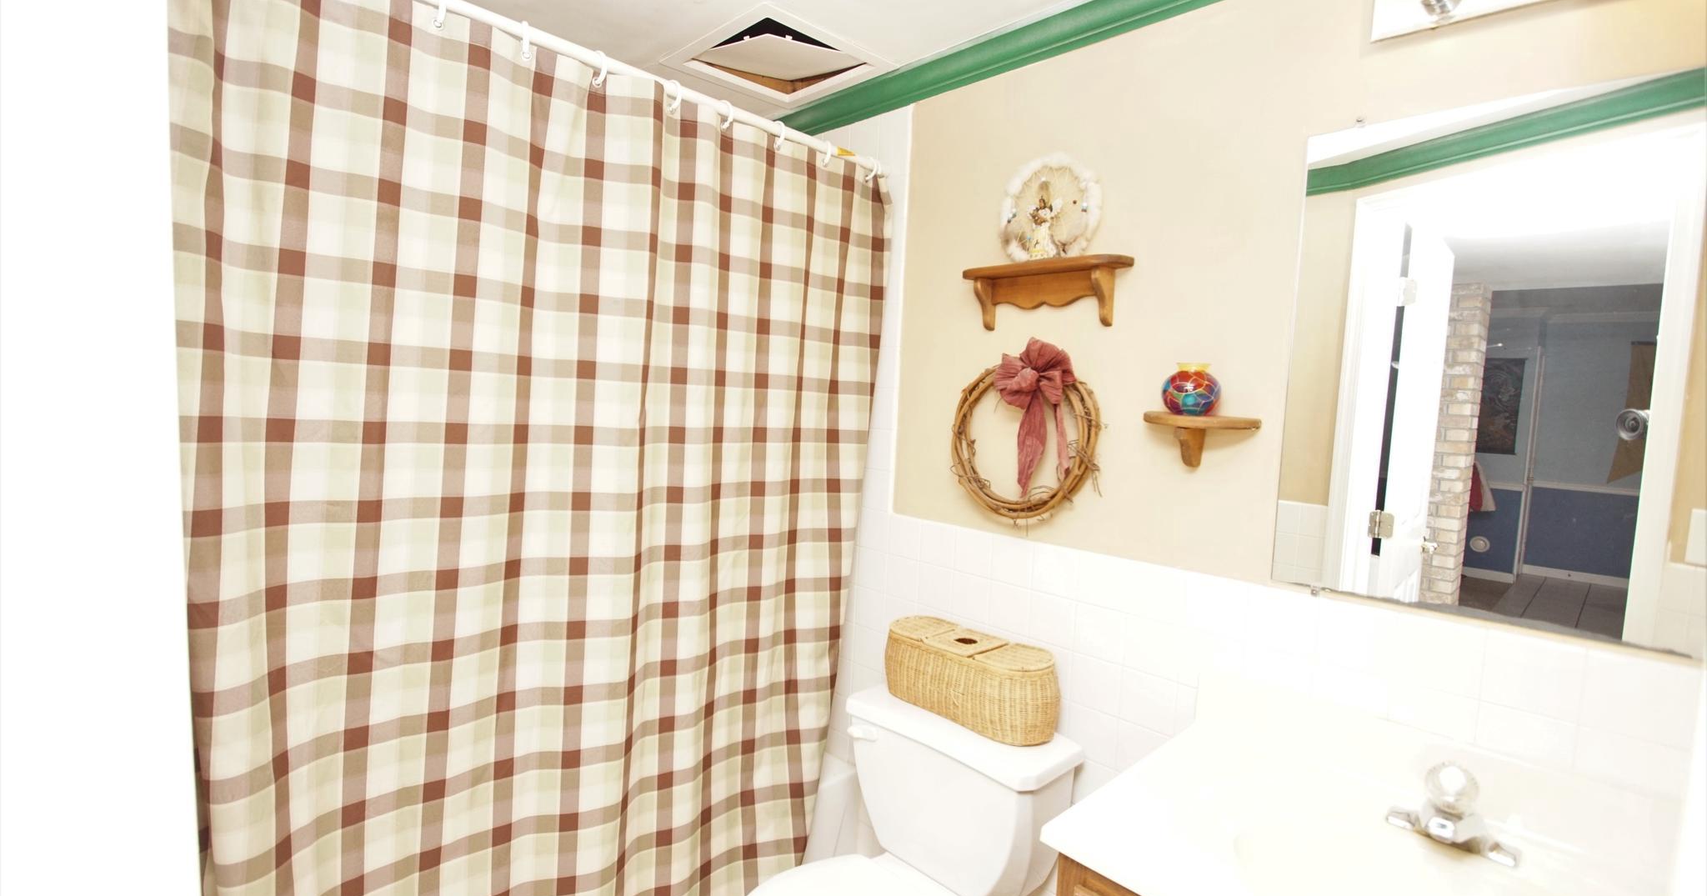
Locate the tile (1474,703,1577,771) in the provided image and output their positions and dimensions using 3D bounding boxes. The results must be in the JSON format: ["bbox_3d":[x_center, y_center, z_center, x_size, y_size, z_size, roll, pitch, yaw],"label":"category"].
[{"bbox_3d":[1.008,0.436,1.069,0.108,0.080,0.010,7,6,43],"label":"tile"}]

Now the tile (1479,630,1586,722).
[{"bbox_3d":[1.012,0.339,1.062,0.108,0.111,0.010,7,6,43],"label":"tile"}]

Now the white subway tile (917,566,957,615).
[{"bbox_3d":[0.210,0.356,1.823,0.108,0.111,0.010,7,6,43],"label":"white subway tile"}]

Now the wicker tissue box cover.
[{"bbox_3d":[0.258,0.518,1.624,0.438,0.153,0.168,7,6,44],"label":"wicker tissue box cover"}]

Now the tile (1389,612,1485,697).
[{"bbox_3d":[0.932,0.329,1.137,0.108,0.111,0.010,7,6,43],"label":"tile"}]

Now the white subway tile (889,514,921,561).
[{"bbox_3d":[0.135,0.233,1.889,0.108,0.111,0.010,7,6,43],"label":"white subway tile"}]

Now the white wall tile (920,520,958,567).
[{"bbox_3d":[0.217,0.243,1.789,0.108,0.109,0.009,7,6,44],"label":"white wall tile"}]

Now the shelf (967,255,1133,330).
[{"bbox_3d":[0.396,-0.328,1.528,0.373,0.132,0.088,7,6,44],"label":"shelf"}]

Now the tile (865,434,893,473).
[{"bbox_3d":[0.077,0.006,1.915,0.108,0.109,0.009,7,6,44],"label":"tile"}]

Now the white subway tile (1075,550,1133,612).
[{"bbox_3d":[0.527,0.279,1.492,0.108,0.109,0.009,7,6,44],"label":"white subway tile"}]

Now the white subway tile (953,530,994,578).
[{"bbox_3d":[0.294,0.252,1.715,0.108,0.109,0.009,7,6,44],"label":"white subway tile"}]

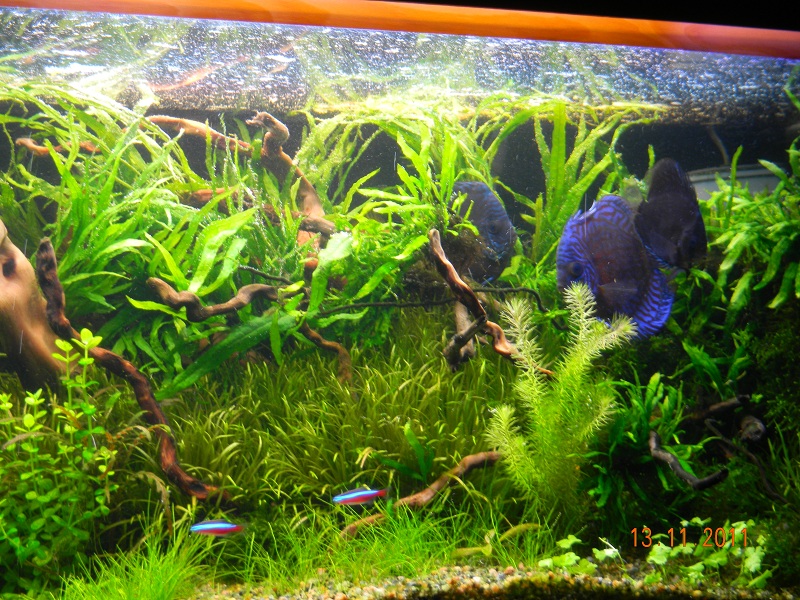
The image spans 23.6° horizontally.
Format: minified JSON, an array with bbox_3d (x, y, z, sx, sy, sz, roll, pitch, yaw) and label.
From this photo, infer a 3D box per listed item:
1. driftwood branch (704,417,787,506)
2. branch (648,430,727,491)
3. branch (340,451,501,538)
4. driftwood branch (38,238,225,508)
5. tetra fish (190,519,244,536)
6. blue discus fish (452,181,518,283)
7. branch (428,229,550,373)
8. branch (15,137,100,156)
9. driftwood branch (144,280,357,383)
[{"bbox_3d":[0.284,0.132,1.570,0.066,0.066,0.045,1,2,-6],"label":"driftwood branch"},{"bbox_3d":[0.231,0.129,1.540,0.059,0.044,0.035,1,2,-6],"label":"branch"},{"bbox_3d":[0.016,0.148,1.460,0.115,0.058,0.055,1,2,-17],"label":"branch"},{"bbox_3d":[-0.211,0.054,1.500,0.140,0.196,0.075,1,2,-11],"label":"driftwood branch"},{"bbox_3d":[-0.137,0.170,1.430,0.041,0.013,0.007,1,2,-3],"label":"tetra fish"},{"bbox_3d":[0.074,-0.061,1.720,0.090,0.092,0.030,2,2,31],"label":"blue discus fish"},{"bbox_3d":[0.073,0.000,1.560,0.092,0.110,0.060,1,2,-9],"label":"branch"},{"bbox_3d":[-0.304,-0.136,1.700,0.074,0.017,0.030,1,2,0],"label":"branch"},{"bbox_3d":[-0.126,0.025,1.600,0.168,0.082,0.060,1,2,-6],"label":"driftwood branch"}]

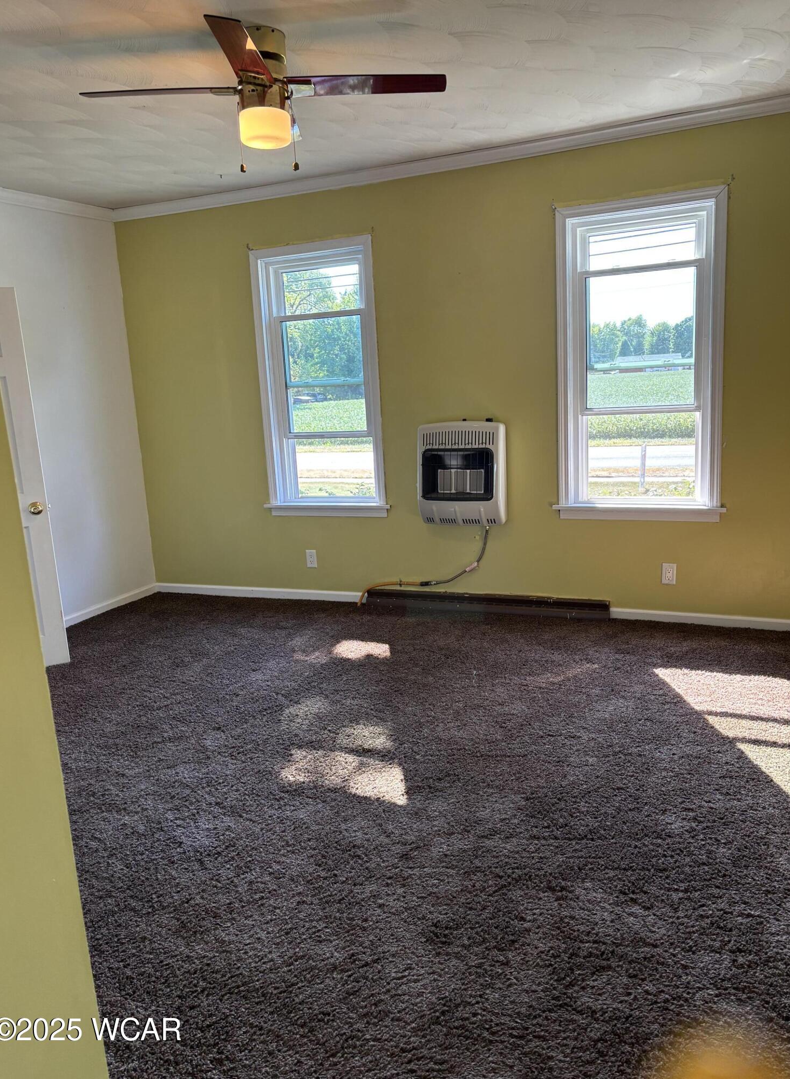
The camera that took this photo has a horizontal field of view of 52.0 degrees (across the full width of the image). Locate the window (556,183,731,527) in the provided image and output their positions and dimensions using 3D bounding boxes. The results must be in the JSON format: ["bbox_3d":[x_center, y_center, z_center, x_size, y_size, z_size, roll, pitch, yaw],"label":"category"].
[{"bbox_3d":[1.326,-0.949,4.413,0.931,1.712,0.100,2,12,22],"label":"window"}]

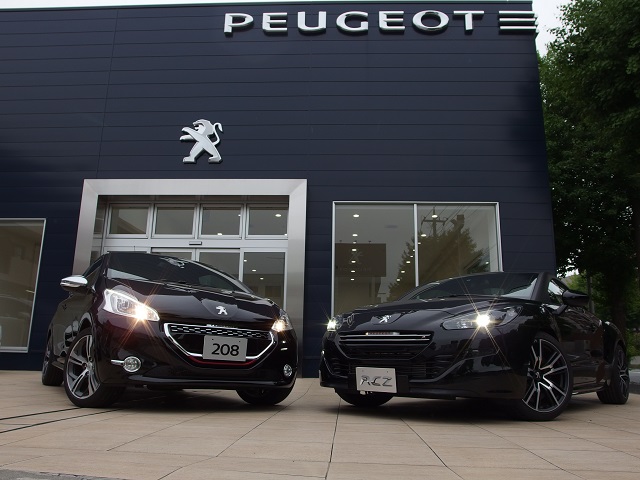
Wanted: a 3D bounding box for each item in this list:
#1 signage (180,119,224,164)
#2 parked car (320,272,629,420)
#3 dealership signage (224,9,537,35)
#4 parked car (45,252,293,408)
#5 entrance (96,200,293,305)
[{"bbox_3d":[-2.256,-1.885,9.962,0.819,0.882,0.120,0,-13,3],"label":"signage"},{"bbox_3d":[1.804,0.987,5.314,1.915,1.352,4.294,-10,-17,40],"label":"parked car"},{"bbox_3d":[1.172,-4.332,10.367,6.183,0.458,0.130,0,-13,3],"label":"dealership signage"},{"bbox_3d":[-1.746,0.873,5.459,1.809,1.460,3.962,9,-15,-32],"label":"parked car"},{"bbox_3d":[-2.421,0.833,9.637,3.616,3.256,0.300,0,-13,3],"label":"entrance"}]

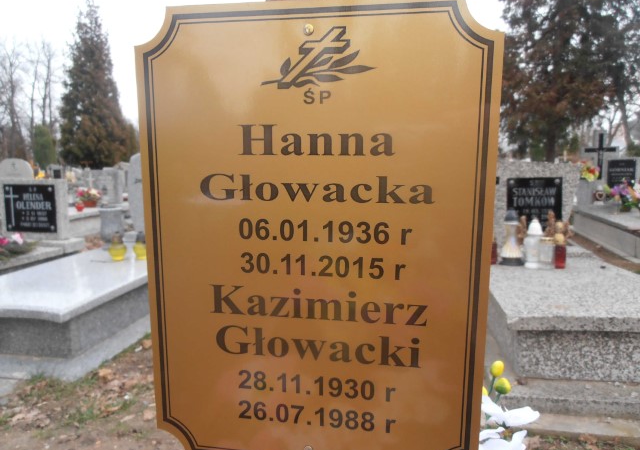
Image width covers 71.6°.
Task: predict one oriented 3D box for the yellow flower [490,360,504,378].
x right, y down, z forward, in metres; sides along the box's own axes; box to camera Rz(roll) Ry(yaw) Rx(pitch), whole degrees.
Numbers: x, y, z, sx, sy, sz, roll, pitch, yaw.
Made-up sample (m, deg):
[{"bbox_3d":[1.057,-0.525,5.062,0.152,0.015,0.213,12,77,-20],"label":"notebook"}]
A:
[{"bbox_3d":[0.220,0.178,0.550,0.017,0.021,0.017,16,6,0],"label":"yellow flower"}]

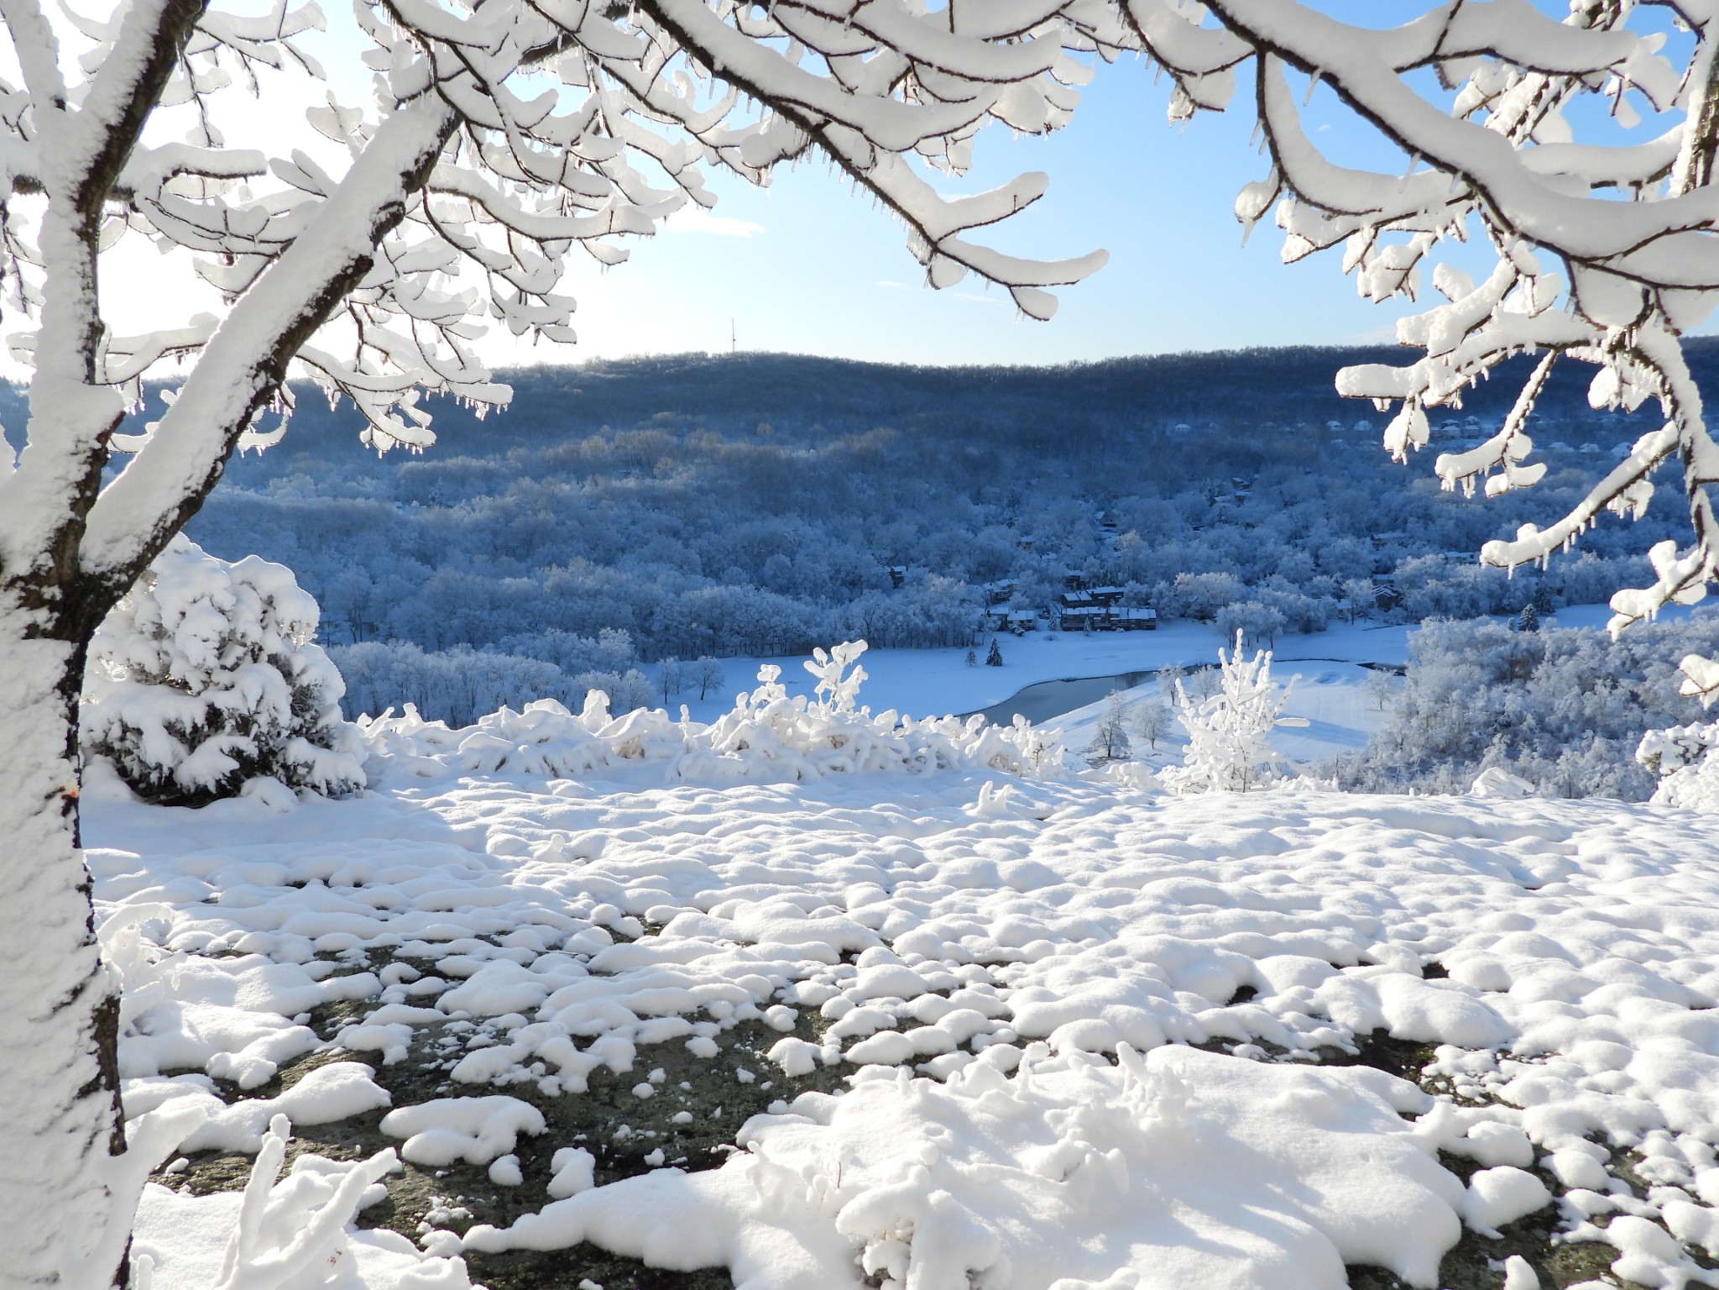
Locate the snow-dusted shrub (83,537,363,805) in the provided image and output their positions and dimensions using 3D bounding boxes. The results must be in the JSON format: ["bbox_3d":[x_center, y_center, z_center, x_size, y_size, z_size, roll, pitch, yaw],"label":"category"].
[{"bbox_3d":[-2.848,0.092,5.280,1.190,1.140,1.130,-6,13,-28],"label":"snow-dusted shrub"}]

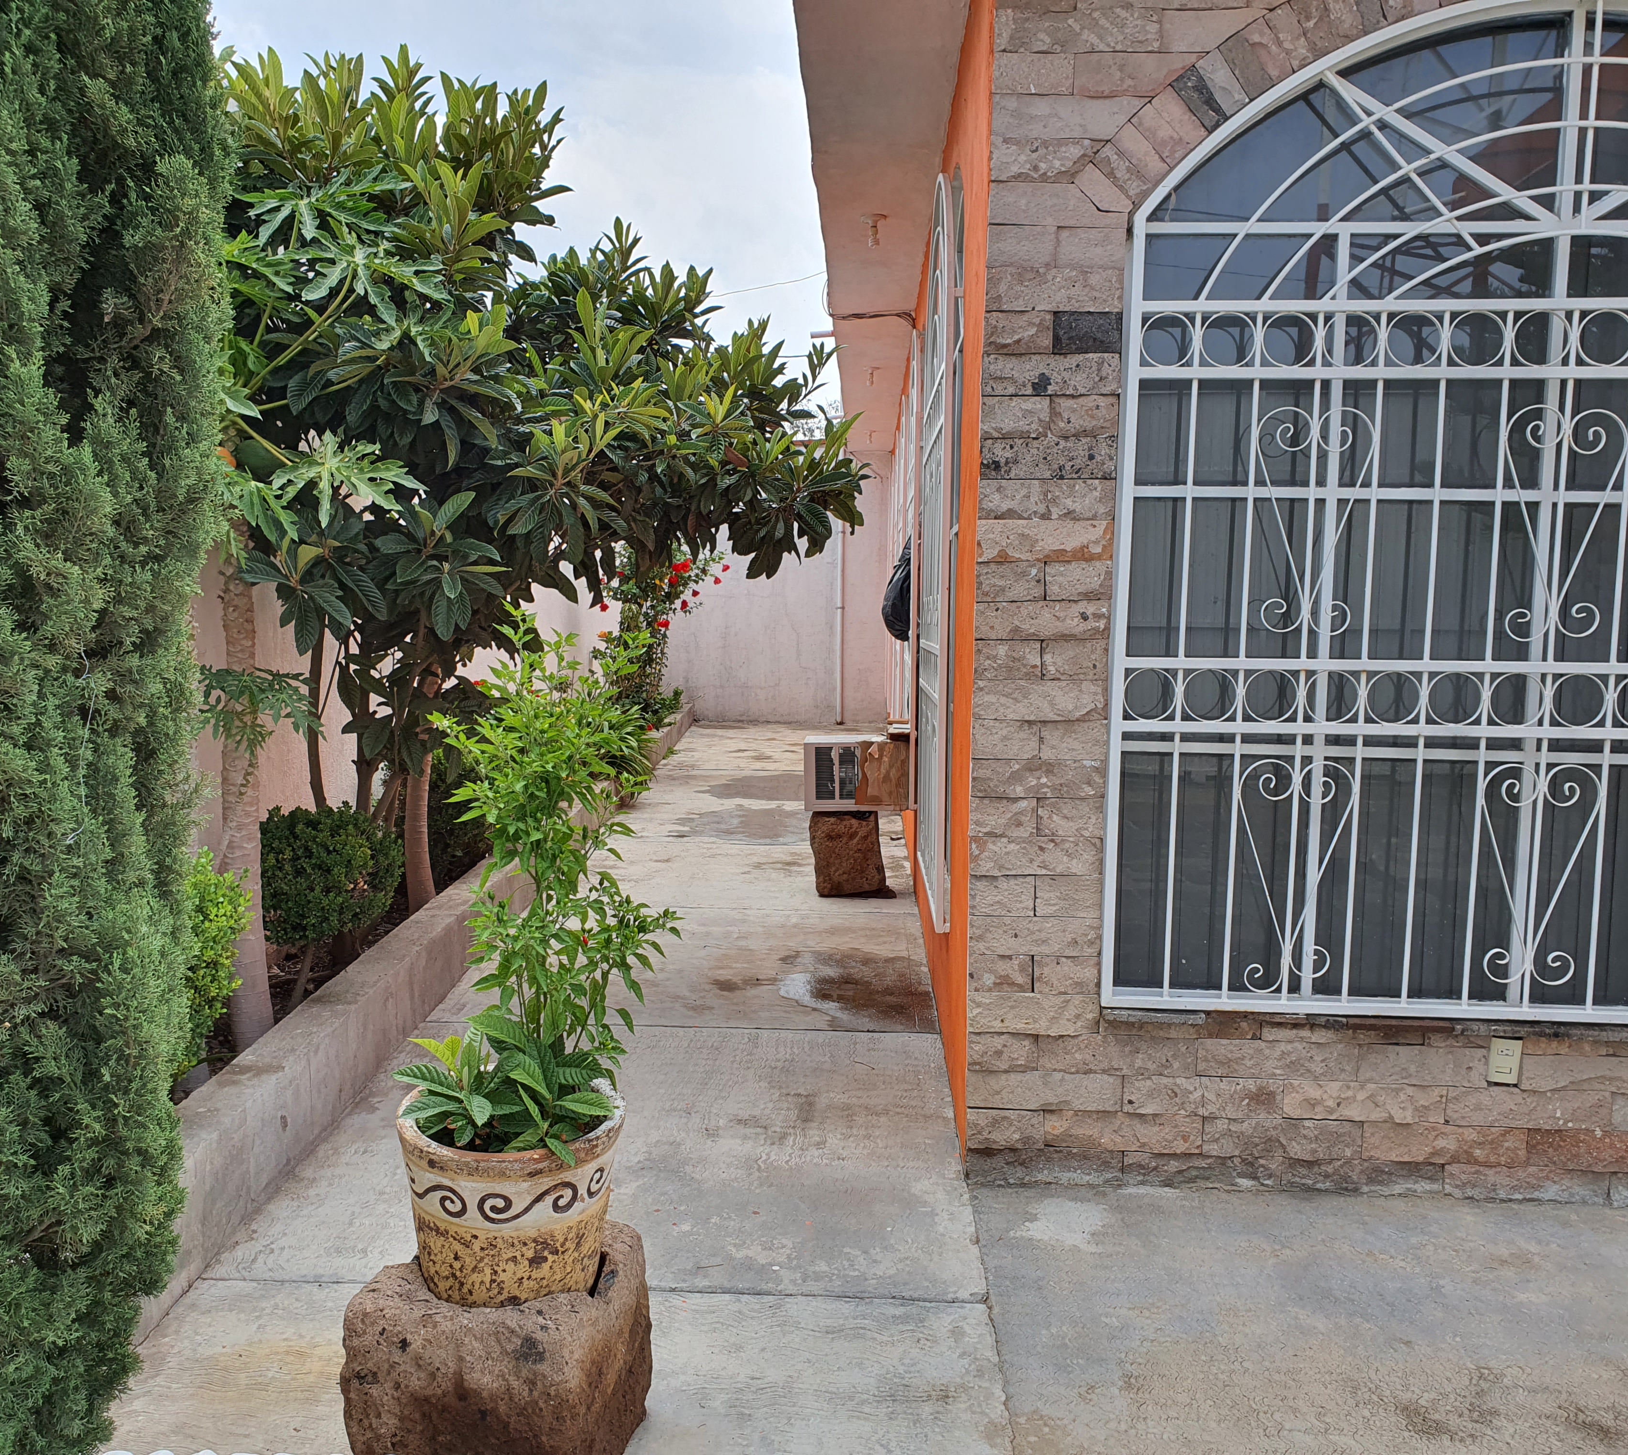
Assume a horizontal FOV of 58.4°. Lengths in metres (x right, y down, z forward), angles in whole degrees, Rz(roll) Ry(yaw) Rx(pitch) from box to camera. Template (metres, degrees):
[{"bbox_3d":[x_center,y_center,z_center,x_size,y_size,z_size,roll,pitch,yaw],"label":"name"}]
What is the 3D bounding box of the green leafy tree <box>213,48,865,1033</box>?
[{"bbox_3d":[-0.875,-0.636,4.708,2.150,2.850,2.200,1,8,1],"label":"green leafy tree"}]

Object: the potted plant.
[{"bbox_3d":[-0.463,0.382,2.436,0.460,1.120,0.440,1,8,1],"label":"potted plant"}]

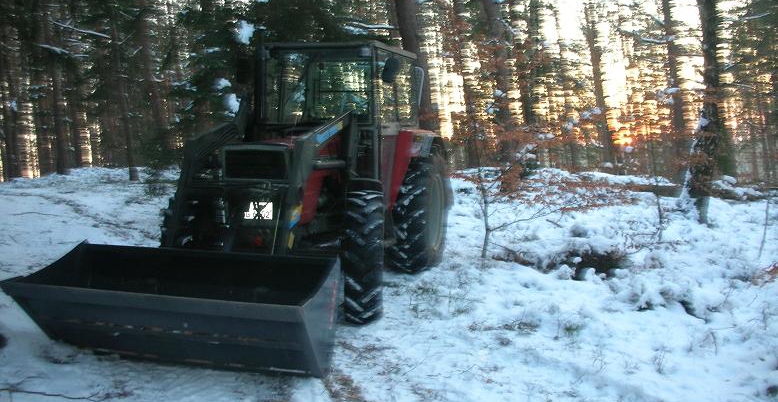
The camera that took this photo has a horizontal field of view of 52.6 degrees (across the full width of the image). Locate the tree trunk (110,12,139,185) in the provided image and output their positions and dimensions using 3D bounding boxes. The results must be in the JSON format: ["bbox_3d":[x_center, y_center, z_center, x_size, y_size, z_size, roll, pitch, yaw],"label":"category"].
[{"bbox_3d":[-6.386,-2.499,19.000,0.200,4.100,0.200,-7,3,-18],"label":"tree trunk"}]

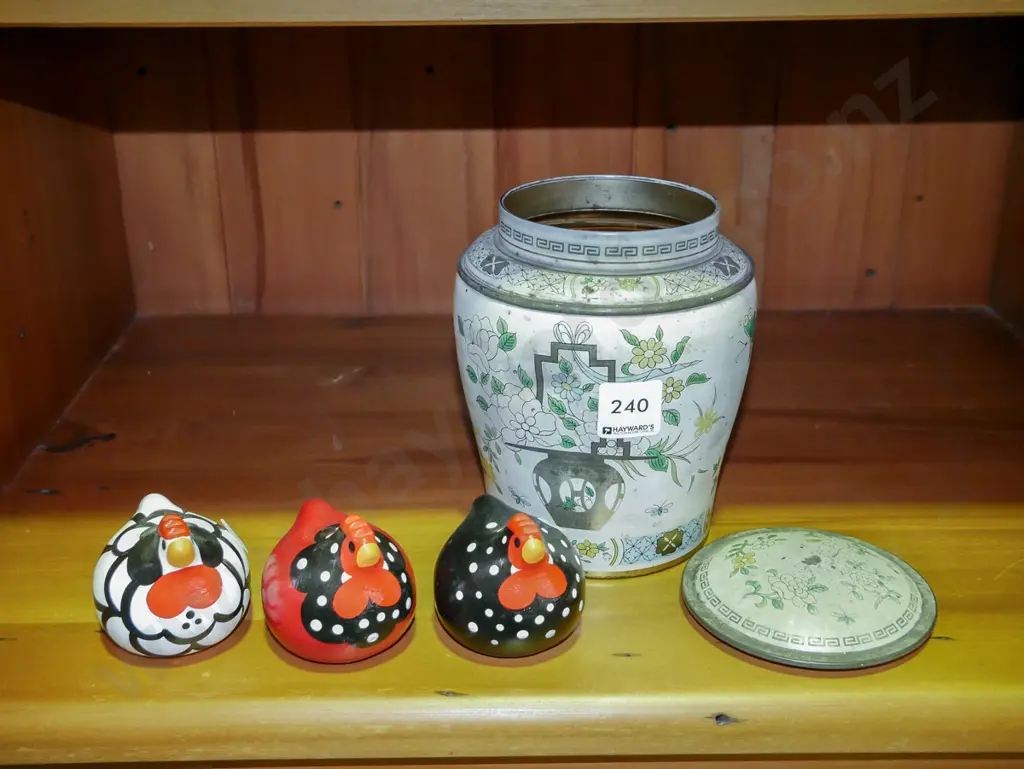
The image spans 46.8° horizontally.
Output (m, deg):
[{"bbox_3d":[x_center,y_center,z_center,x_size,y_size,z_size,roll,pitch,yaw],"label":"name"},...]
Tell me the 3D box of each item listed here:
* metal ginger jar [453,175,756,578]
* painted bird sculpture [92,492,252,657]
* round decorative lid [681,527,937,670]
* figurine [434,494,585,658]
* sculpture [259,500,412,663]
[{"bbox_3d":[0.047,-0.009,0.620,0.150,0.177,0.150,0,24,-1],"label":"metal ginger jar"},{"bbox_3d":[-0.153,0.088,0.537,0.069,0.069,0.072,-13,27,-27],"label":"painted bird sculpture"},{"bbox_3d":[0.135,0.093,0.542,0.114,0.019,0.114,0,23,0],"label":"round decorative lid"},{"bbox_3d":[-0.001,0.082,0.515,0.065,0.062,0.067,-14,27,-30],"label":"figurine"},{"bbox_3d":[-0.075,0.084,0.511,0.065,0.063,0.067,-18,28,-35],"label":"sculpture"}]

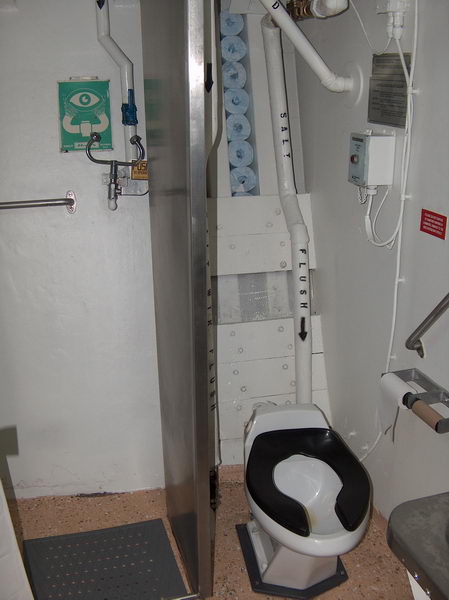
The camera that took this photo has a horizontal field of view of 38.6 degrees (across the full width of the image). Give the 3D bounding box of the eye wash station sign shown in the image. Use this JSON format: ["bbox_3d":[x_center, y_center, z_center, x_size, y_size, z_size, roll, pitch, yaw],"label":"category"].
[{"bbox_3d":[-0.459,-0.609,2.124,0.169,0.222,0.012,-5,8,-16],"label":"eye wash station sign"}]

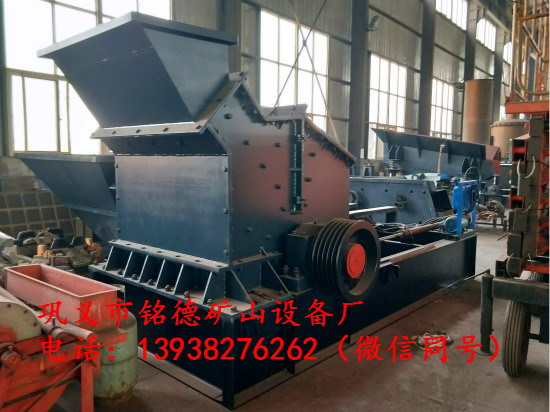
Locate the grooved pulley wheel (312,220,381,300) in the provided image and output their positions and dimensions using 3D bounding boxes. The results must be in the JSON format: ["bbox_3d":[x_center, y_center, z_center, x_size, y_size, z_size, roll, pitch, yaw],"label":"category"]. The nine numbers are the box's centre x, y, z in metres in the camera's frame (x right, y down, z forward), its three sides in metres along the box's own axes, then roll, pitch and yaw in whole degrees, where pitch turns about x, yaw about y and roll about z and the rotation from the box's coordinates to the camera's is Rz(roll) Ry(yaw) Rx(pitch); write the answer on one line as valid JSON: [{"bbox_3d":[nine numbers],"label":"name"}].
[{"bbox_3d":[0.524,0.376,2.829,0.200,0.566,0.566,5,6,44],"label":"grooved pulley wheel"}]

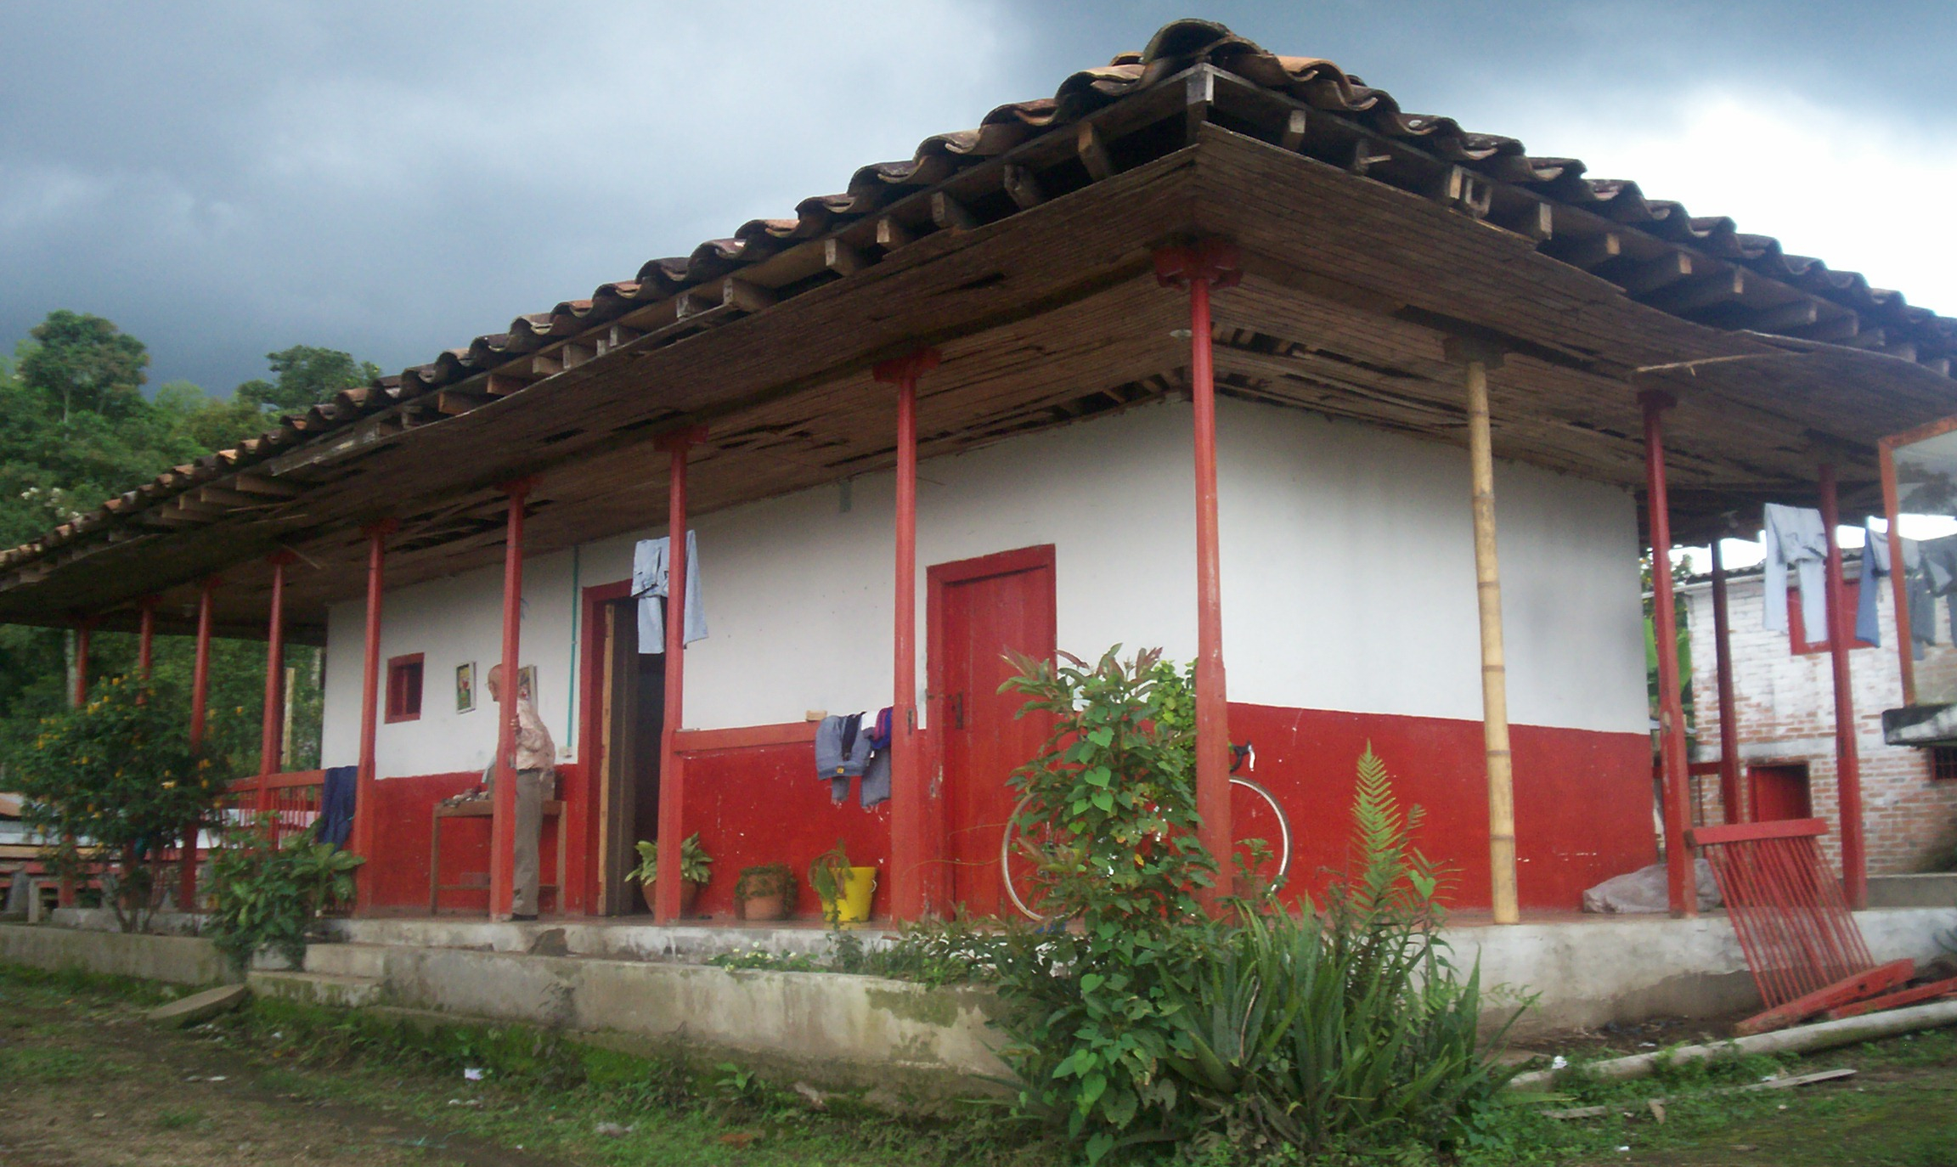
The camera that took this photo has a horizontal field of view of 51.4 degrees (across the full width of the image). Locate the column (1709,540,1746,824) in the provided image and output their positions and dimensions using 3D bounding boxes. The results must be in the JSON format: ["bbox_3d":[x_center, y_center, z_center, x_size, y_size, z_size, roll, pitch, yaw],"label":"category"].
[{"bbox_3d":[5.403,0.968,14.601,0.110,2.640,0.110,7,-11,-40],"label":"column"}]

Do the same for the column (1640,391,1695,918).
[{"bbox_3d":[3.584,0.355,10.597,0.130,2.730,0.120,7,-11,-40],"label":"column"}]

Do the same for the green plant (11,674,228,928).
[{"bbox_3d":[-6.625,1.681,15.707,1.450,1.978,1.550,7,-11,-41],"label":"green plant"}]

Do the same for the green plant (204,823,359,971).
[{"bbox_3d":[-4.831,2.179,14.150,0.880,0.980,1.000,7,-11,-40],"label":"green plant"}]

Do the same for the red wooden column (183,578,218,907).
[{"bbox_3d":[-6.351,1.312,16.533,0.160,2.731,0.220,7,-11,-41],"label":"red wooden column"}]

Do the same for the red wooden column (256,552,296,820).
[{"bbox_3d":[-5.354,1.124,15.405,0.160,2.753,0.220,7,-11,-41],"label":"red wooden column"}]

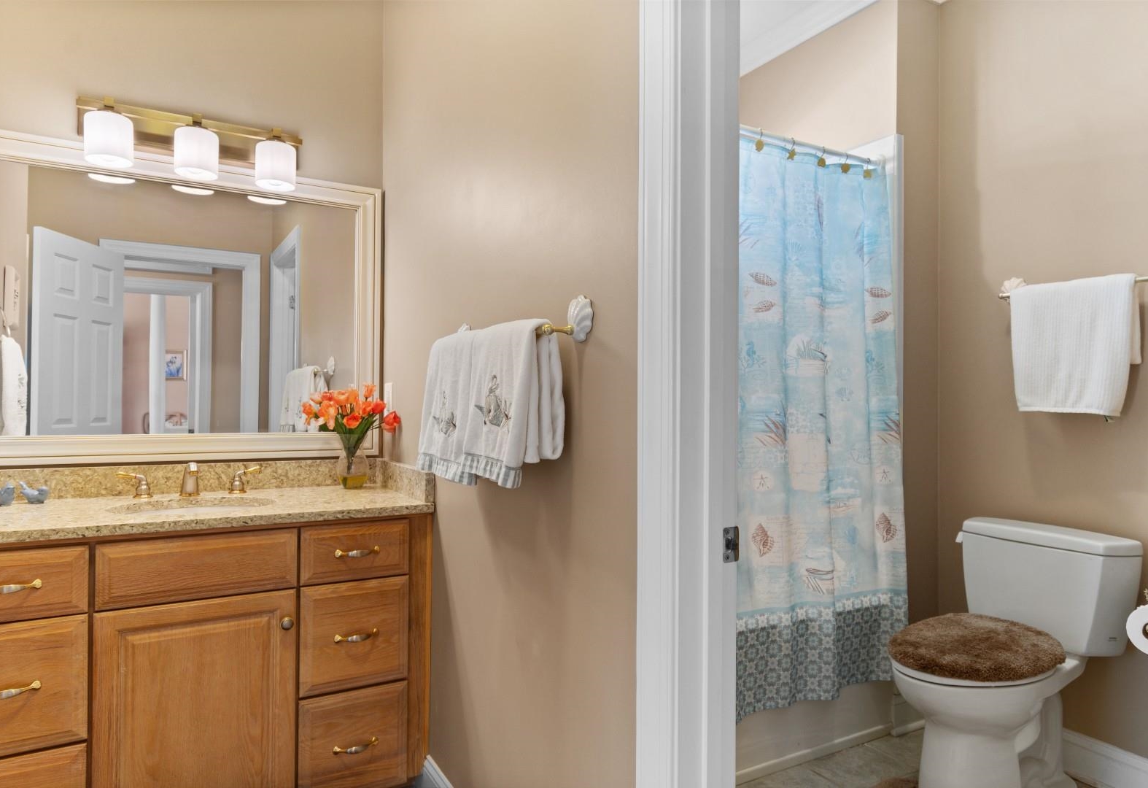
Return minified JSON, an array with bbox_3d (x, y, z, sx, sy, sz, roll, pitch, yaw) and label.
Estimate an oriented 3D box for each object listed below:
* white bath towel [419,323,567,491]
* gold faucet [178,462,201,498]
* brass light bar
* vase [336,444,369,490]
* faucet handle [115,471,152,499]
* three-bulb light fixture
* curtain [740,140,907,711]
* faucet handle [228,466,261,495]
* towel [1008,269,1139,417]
[{"bbox_3d":[-0.194,0.021,1.474,0.120,0.318,0.560,1,-1,-30],"label":"white bath towel"},{"bbox_3d":[-1.165,0.259,2.096,0.054,0.113,0.145,1,-1,-30],"label":"gold faucet"},{"bbox_3d":[-1.192,-0.812,2.180,0.613,0.108,0.090,1,-1,-30],"label":"brass light bar"},{"bbox_3d":[-0.756,0.231,2.360,0.106,0.180,0.106,1,-1,-30],"label":"vase"},{"bbox_3d":[-1.317,0.271,2.067,0.092,0.086,0.054,1,-1,-30],"label":"faucet handle"},{"bbox_3d":[-1.173,-0.771,2.145,0.610,0.188,0.168,1,-1,-30],"label":"three-bulb light fixture"},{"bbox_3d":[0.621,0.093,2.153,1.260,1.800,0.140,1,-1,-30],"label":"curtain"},{"bbox_3d":[-1.054,0.275,2.212,0.092,0.085,0.054,1,-1,-30],"label":"faucet handle"},{"bbox_3d":[1.521,-0.141,2.116,0.090,0.410,0.345,1,-1,-30],"label":"towel"}]

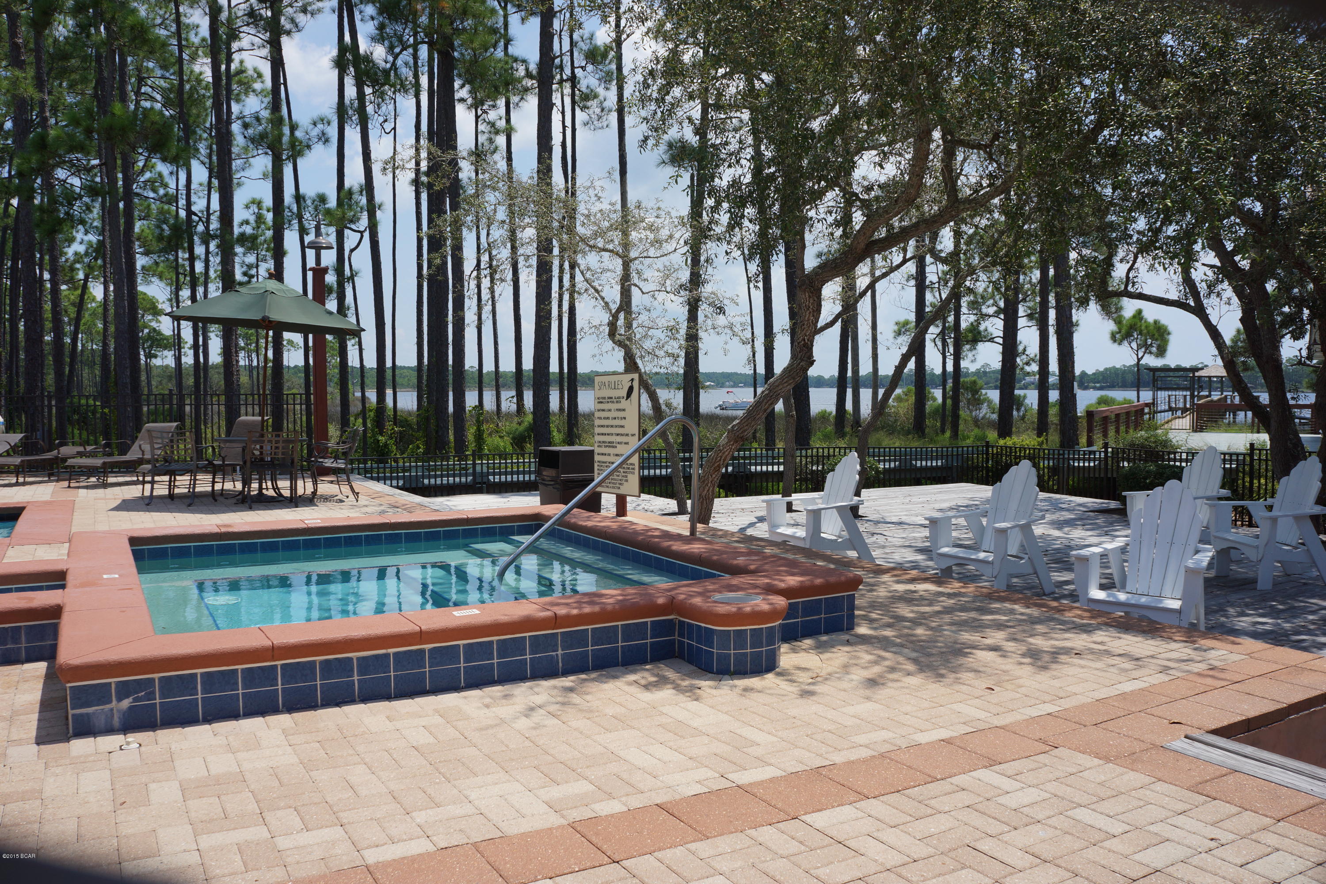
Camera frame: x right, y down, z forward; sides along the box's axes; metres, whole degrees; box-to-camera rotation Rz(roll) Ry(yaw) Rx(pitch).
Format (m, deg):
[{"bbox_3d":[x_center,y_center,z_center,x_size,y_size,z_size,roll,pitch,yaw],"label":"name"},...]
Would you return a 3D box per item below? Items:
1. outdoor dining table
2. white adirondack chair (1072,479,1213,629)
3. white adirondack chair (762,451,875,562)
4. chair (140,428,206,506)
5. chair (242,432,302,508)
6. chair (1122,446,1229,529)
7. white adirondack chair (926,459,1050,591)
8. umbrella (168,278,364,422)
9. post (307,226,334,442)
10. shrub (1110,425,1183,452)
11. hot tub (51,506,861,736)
[{"bbox_3d":[-4.720,0.320,11.666,1.070,0.730,1.070,-1,3,-23],"label":"outdoor dining table"},{"bbox_3d":[2.870,0.725,5.802,0.765,1.002,0.867,3,4,43],"label":"white adirondack chair"},{"bbox_3d":[1.358,0.591,8.400,0.867,1.002,0.765,-2,4,-30],"label":"white adirondack chair"},{"bbox_3d":[-5.488,0.274,11.339,0.600,0.860,0.620,0,3,6],"label":"chair"},{"bbox_3d":[-4.407,0.285,11.139,0.600,0.860,0.620,-1,3,-18],"label":"chair"},{"bbox_3d":[4.699,0.554,8.899,0.867,1.002,0.765,-2,4,-26],"label":"chair"},{"bbox_3d":[2.480,0.644,7.371,0.867,1.002,0.765,-2,4,-35],"label":"white adirondack chair"},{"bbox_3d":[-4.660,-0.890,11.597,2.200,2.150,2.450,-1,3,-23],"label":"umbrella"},{"bbox_3d":[-5.190,-1.411,15.166,0.420,3.830,0.420,-1,3,-19],"label":"post"},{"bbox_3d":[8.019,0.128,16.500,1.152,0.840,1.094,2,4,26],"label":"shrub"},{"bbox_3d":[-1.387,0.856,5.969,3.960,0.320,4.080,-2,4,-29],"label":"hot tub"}]

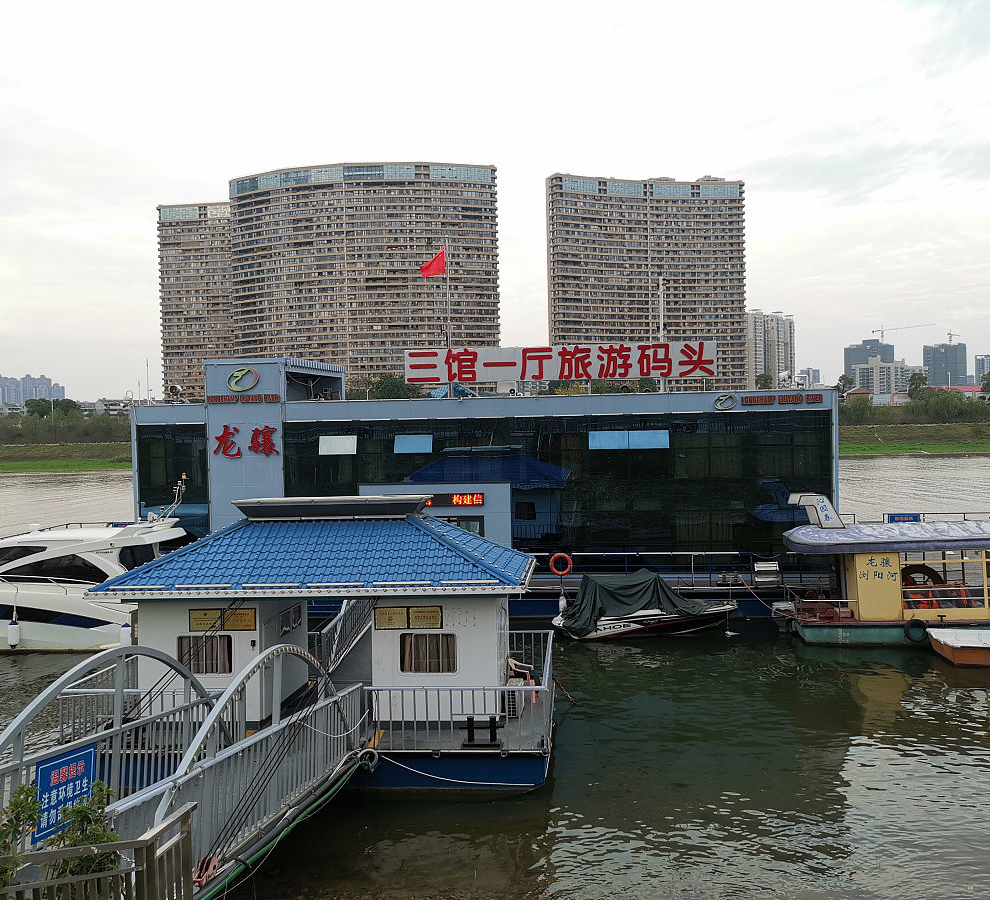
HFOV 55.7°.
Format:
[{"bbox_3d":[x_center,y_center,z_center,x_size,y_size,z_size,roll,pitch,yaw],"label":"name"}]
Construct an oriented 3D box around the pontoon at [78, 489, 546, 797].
[{"bbox_3d":[-3.050,3.370,18.300,8.300,4.950,4.500,-1,2,4],"label":"pontoon"}]

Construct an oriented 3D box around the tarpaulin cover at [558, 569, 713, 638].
[{"bbox_3d":[4.018,4.418,27.142,4.400,1.620,2.100,-1,2,-8],"label":"tarpaulin cover"}]

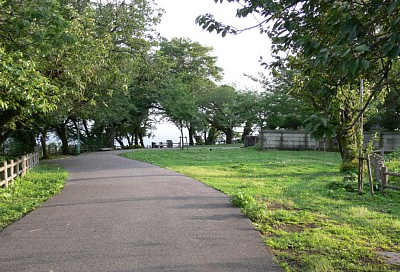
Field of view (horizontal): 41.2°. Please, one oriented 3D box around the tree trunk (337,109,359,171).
[{"bbox_3d":[5.828,0.138,21.000,0.830,2.450,0.747,0,1,0],"label":"tree trunk"}]

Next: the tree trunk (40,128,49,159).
[{"bbox_3d":[-8.631,0.416,29.500,0.444,1.665,0.400,0,1,0],"label":"tree trunk"}]

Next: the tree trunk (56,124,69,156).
[{"bbox_3d":[-8.651,0.173,33.500,0.725,2.048,0.616,0,1,0],"label":"tree trunk"}]

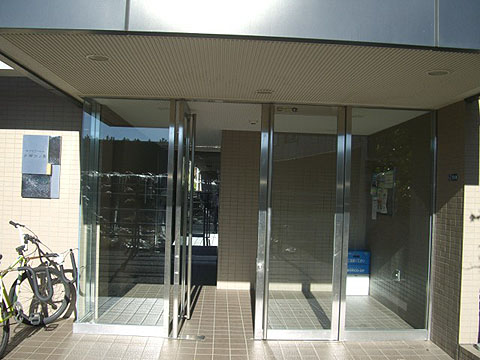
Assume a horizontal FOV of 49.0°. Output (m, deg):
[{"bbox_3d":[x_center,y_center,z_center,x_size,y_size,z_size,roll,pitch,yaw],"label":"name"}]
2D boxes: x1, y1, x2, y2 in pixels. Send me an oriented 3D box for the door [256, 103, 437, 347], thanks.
[{"bbox_3d":[1.003,0.417,5.048,1.670,2.210,0.090,2,0,-2],"label":"door"}]

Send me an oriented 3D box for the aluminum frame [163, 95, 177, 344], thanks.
[{"bbox_3d":[-0.655,0.363,4.977,0.065,2.220,0.080,2,0,-2],"label":"aluminum frame"}]

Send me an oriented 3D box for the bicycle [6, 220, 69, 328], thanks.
[{"bbox_3d":[-2.050,0.903,4.850,0.600,1.050,1.400,2,0,3],"label":"bicycle"}]

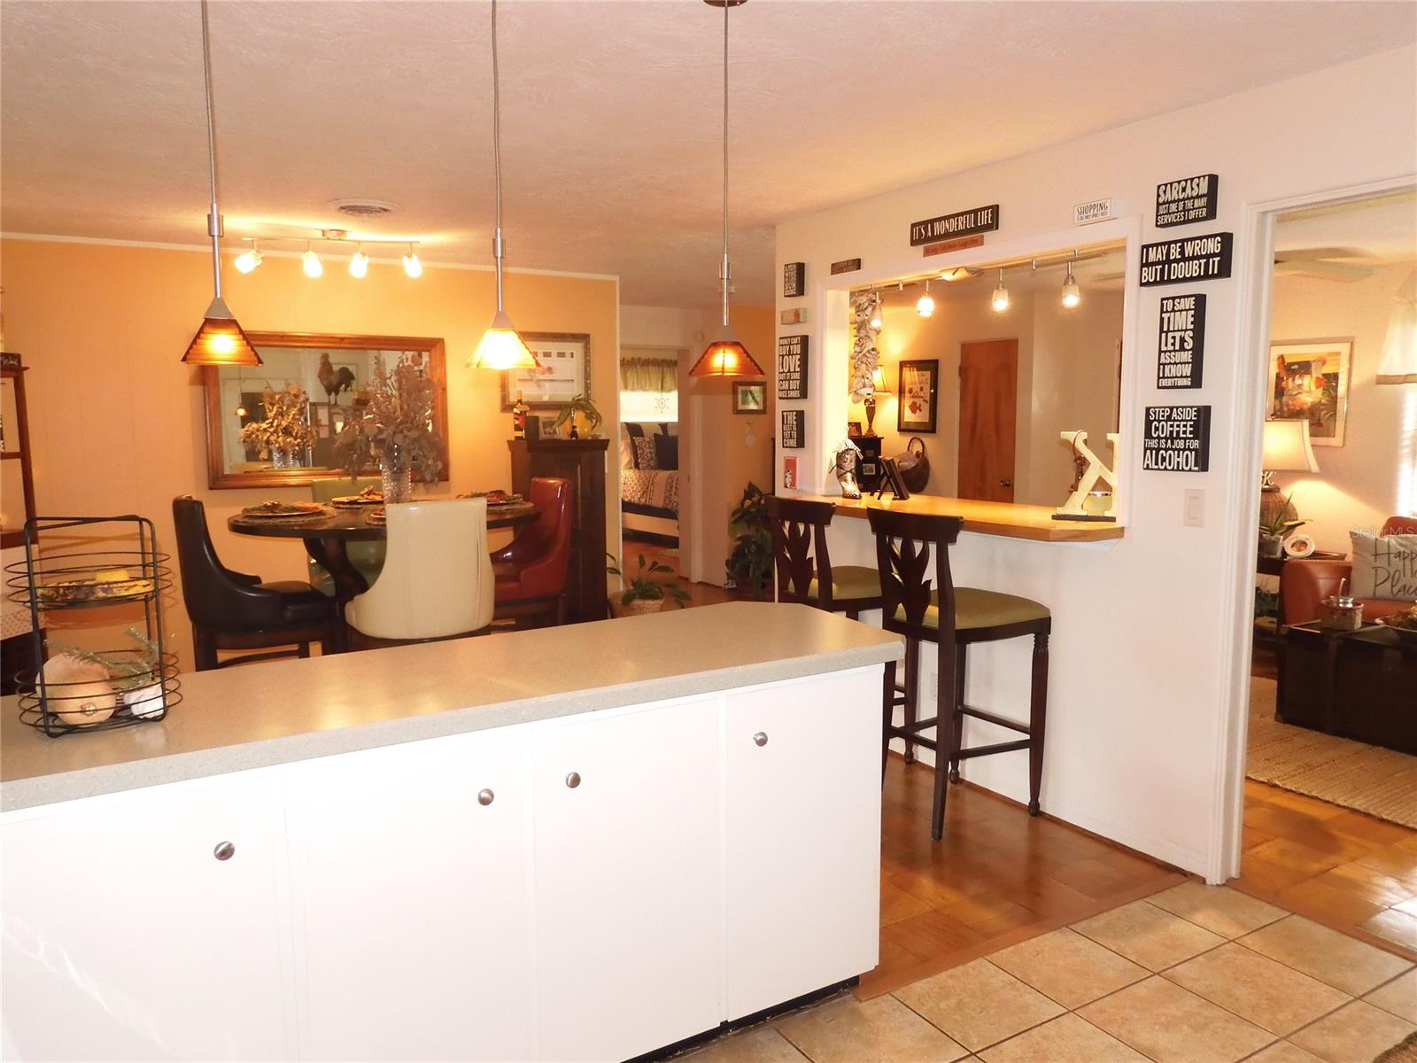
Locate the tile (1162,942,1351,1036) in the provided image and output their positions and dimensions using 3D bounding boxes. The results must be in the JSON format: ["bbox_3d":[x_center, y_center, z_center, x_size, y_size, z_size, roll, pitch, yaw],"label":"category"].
[{"bbox_3d":[1.407,1.177,2.532,0.327,0.010,0.327,-4,7,-30],"label":"tile"}]

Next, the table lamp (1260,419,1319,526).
[{"bbox_3d":[3.245,-0.271,5.664,0.540,0.760,0.540,-4,8,-31],"label":"table lamp"}]

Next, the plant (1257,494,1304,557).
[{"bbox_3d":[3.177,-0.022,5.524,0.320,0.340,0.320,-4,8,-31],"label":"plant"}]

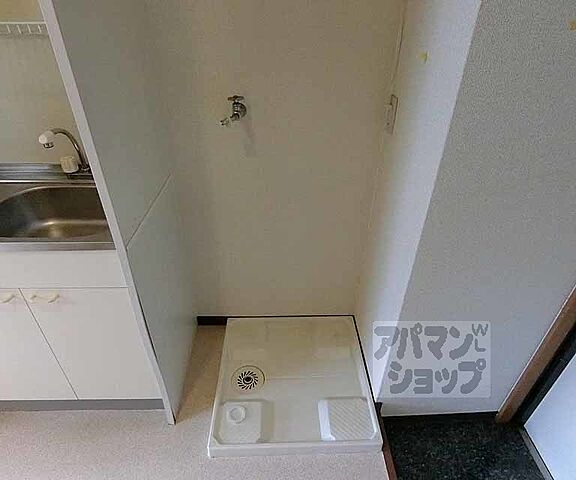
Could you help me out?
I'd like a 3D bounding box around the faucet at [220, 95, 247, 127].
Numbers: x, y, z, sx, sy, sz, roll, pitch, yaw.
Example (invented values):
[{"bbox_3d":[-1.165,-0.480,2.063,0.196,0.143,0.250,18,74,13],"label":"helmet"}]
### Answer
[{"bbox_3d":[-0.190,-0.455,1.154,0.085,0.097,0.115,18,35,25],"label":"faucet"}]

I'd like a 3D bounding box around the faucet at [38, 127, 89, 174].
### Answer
[{"bbox_3d":[-0.749,-0.279,1.126,0.150,0.190,0.200,0,32,-2],"label":"faucet"}]

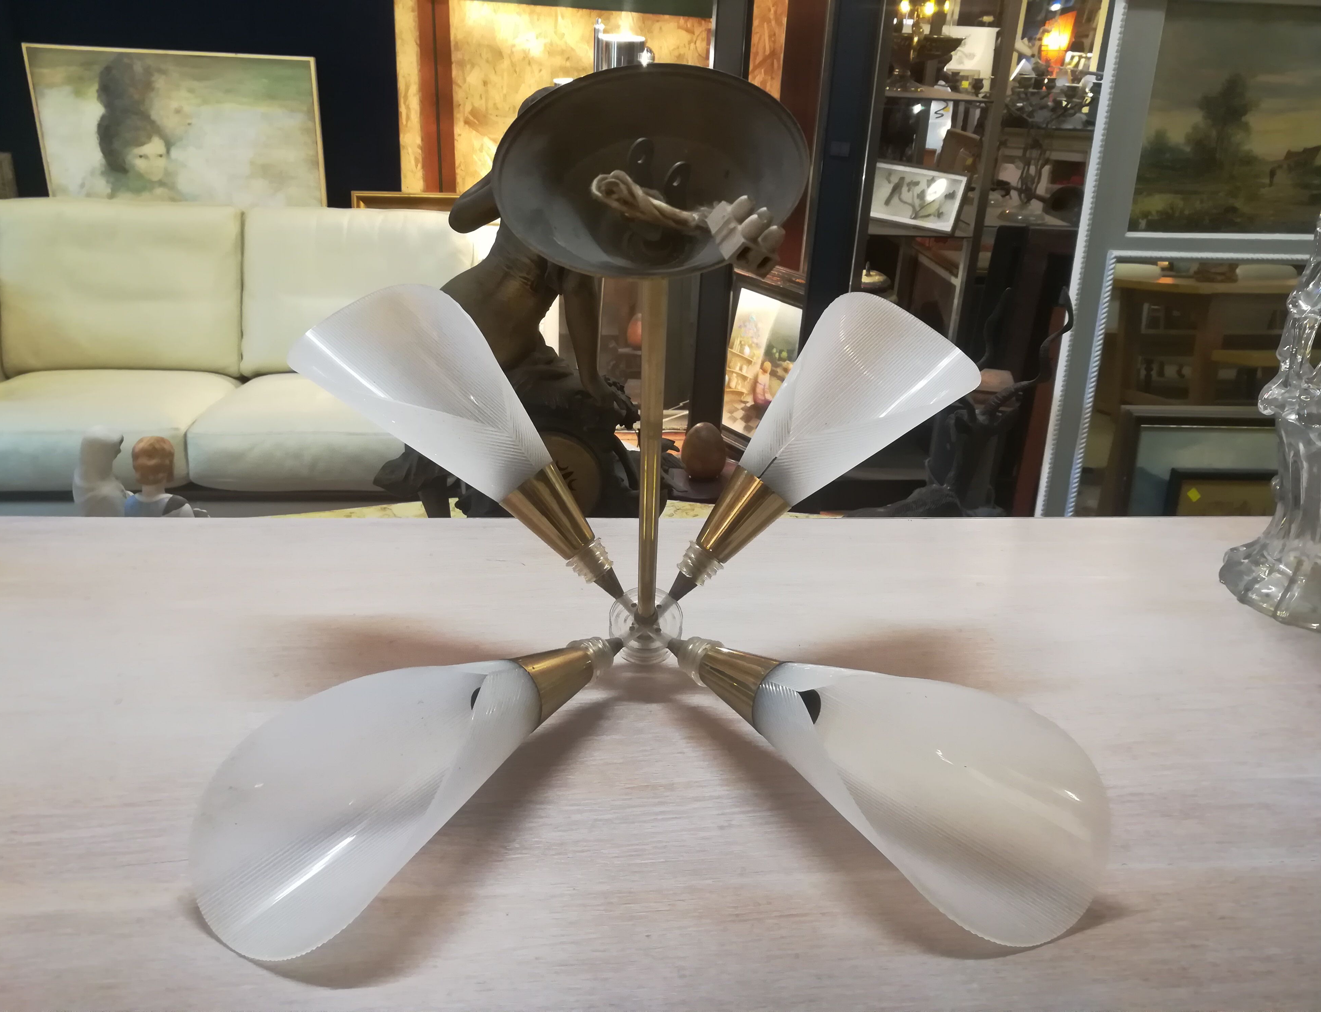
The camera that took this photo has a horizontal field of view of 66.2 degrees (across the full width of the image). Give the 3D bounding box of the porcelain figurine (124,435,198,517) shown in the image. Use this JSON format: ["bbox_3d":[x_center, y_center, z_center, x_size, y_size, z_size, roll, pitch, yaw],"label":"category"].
[{"bbox_3d":[-0.585,0.021,1.212,0.090,0.220,0.085,-2,23,-11],"label":"porcelain figurine"}]

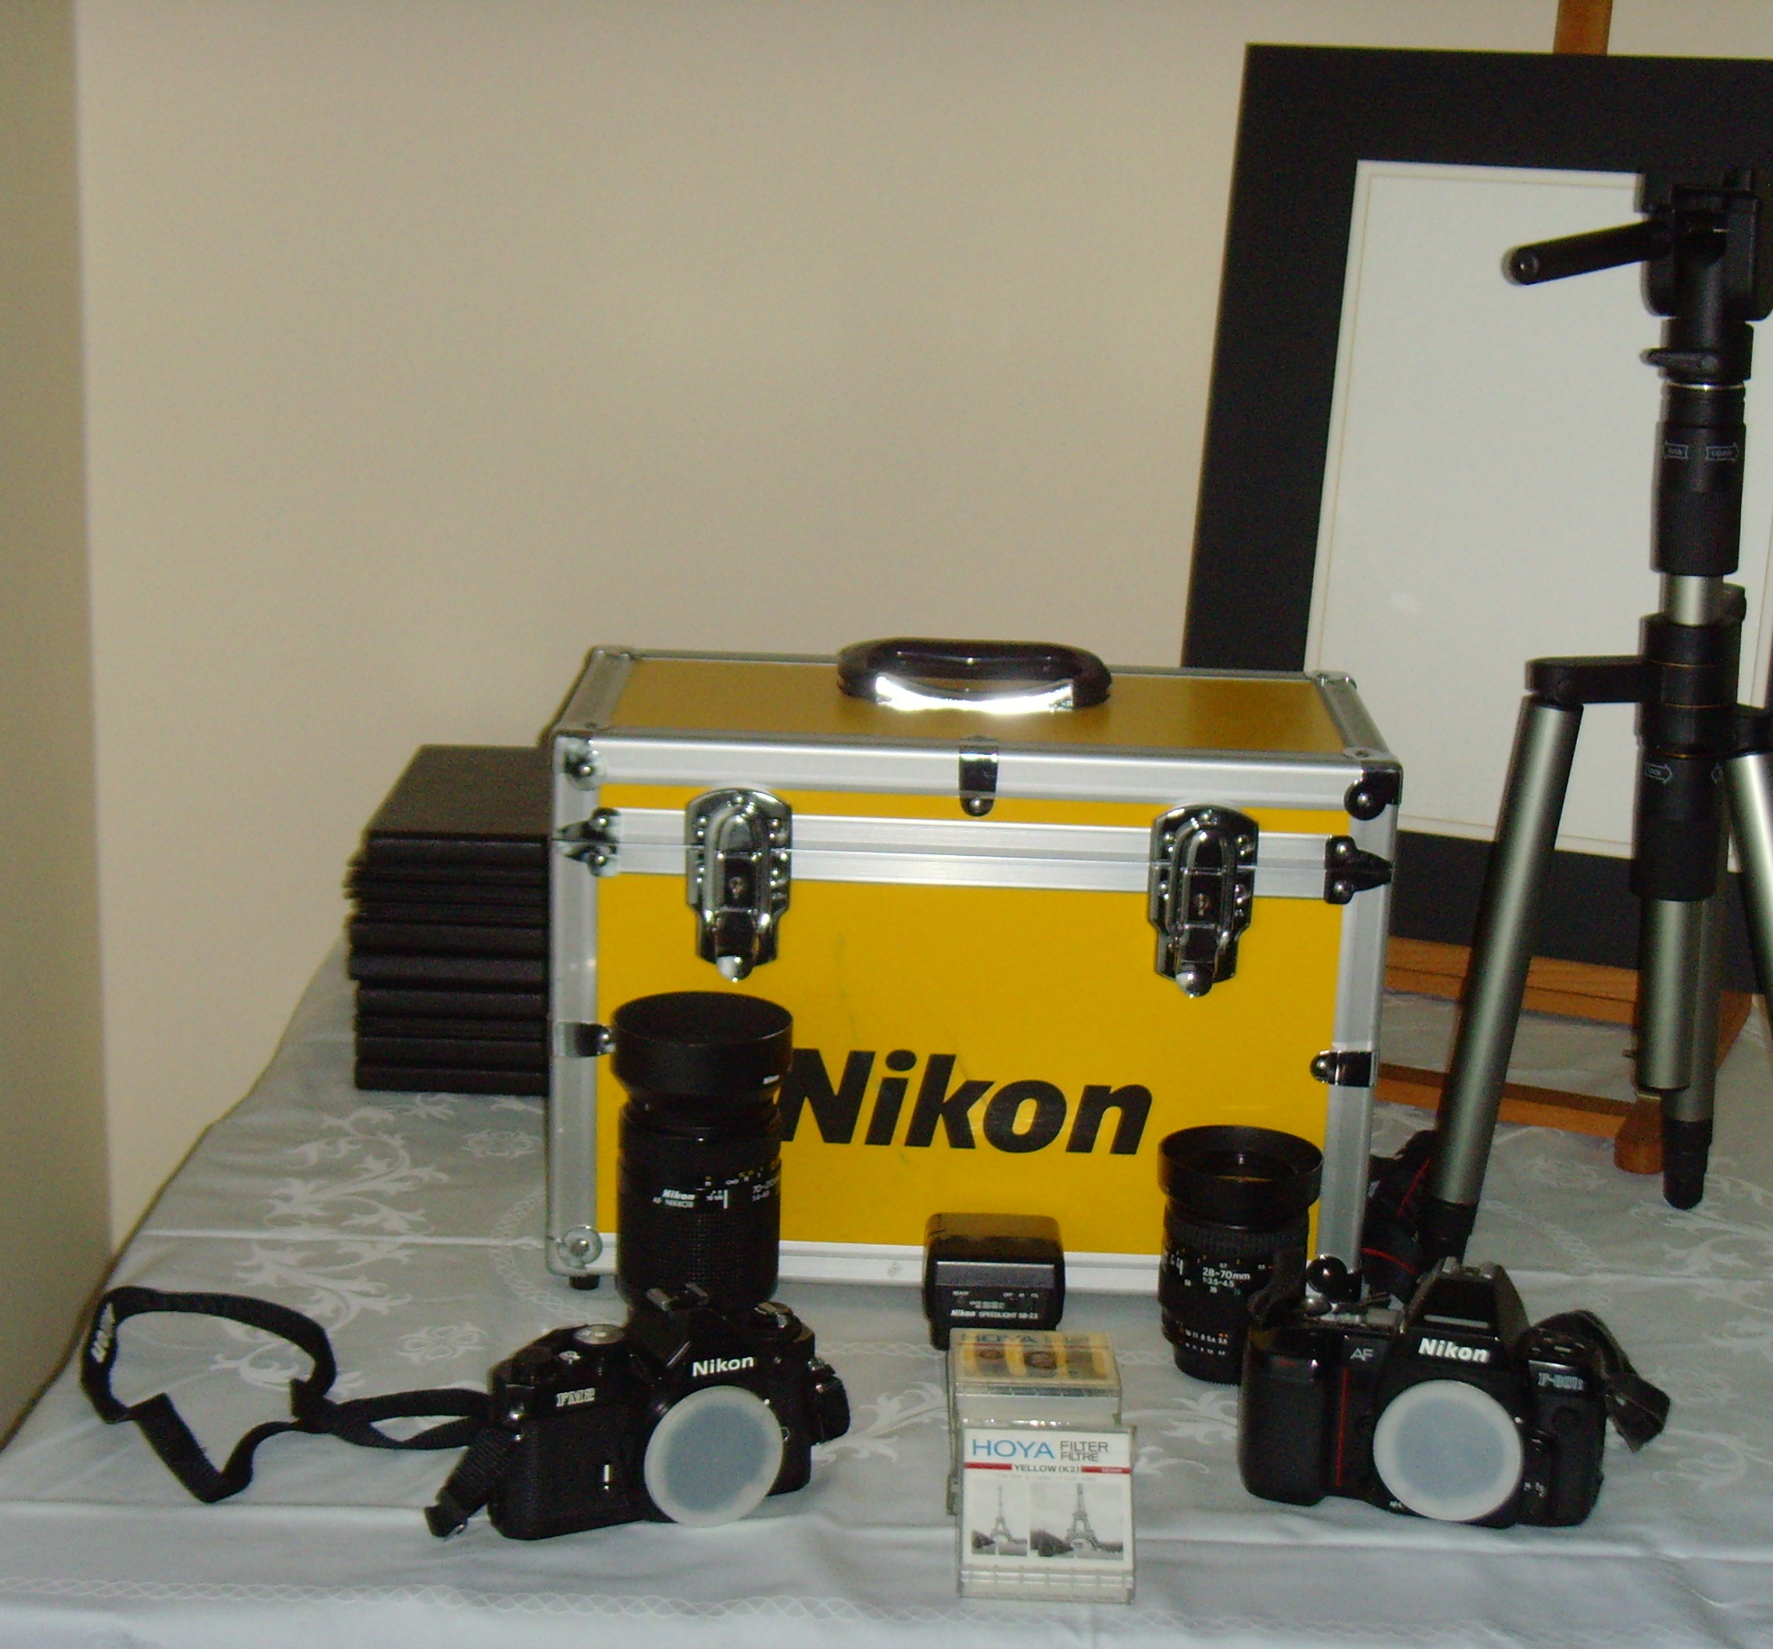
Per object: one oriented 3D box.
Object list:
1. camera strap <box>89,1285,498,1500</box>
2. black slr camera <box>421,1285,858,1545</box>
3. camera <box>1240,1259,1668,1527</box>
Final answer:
[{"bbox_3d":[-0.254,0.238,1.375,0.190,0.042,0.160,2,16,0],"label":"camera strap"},{"bbox_3d":[-0.098,0.237,1.308,0.153,0.092,0.063,-4,17,-22],"label":"black slr camera"},{"bbox_3d":[0.229,0.233,1.345,0.159,0.103,0.067,5,16,11],"label":"camera"}]

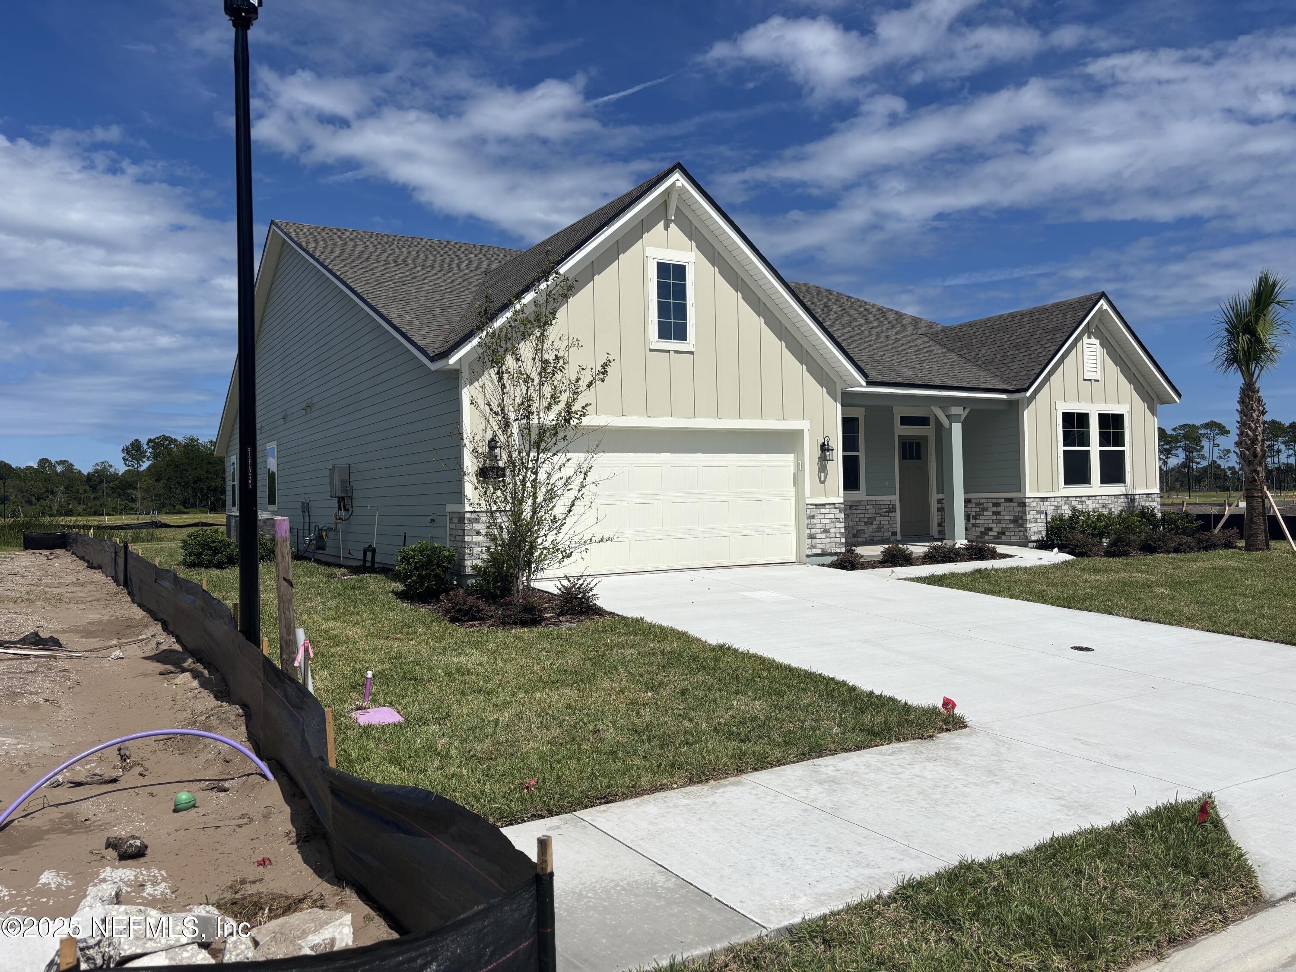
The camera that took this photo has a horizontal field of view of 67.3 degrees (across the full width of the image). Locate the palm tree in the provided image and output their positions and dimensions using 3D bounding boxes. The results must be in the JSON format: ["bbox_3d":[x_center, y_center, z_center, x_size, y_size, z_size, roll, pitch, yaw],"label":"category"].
[{"bbox_3d":[11.168,-1.395,18.000,1.460,5.205,1.450,-1,-1,-31],"label":"palm tree"}]

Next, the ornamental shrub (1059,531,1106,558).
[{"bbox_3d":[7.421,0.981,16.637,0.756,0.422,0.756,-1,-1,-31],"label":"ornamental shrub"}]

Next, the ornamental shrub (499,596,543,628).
[{"bbox_3d":[-1.318,1.303,10.100,0.483,0.326,0.480,-1,-1,0],"label":"ornamental shrub"}]

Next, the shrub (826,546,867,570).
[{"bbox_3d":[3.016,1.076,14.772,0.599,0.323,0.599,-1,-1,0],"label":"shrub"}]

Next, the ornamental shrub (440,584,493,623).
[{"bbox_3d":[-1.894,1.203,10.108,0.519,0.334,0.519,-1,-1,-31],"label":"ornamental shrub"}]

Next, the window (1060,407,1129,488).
[{"bbox_3d":[8.781,-0.742,19.163,2.090,1.504,0.100,-1,-1,-31],"label":"window"}]

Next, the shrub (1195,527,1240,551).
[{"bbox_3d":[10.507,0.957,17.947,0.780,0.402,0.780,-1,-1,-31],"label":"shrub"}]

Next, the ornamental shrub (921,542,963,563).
[{"bbox_3d":[4.828,1.095,15.950,0.680,0.348,0.620,-1,-1,-31],"label":"ornamental shrub"}]

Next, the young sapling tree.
[{"bbox_3d":[-1.252,-0.623,11.200,1.701,4.007,1.600,-1,-1,0],"label":"young sapling tree"}]

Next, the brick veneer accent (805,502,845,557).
[{"bbox_3d":[2.816,0.701,15.718,0.810,0.862,0.200,-1,-1,-31],"label":"brick veneer accent"}]

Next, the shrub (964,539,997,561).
[{"bbox_3d":[5.604,1.075,16.400,0.580,0.358,0.560,-1,-1,-31],"label":"shrub"}]

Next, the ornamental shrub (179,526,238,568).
[{"bbox_3d":[-8.328,1.152,18.568,1.100,0.738,1.000,-1,-1,-31],"label":"ornamental shrub"}]

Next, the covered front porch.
[{"bbox_3d":[4.537,-0.234,17.724,4.550,2.660,2.300,-1,-1,-31],"label":"covered front porch"}]

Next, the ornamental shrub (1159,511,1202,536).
[{"bbox_3d":[10.331,0.845,18.900,0.826,0.727,0.800,-1,-1,-31],"label":"ornamental shrub"}]

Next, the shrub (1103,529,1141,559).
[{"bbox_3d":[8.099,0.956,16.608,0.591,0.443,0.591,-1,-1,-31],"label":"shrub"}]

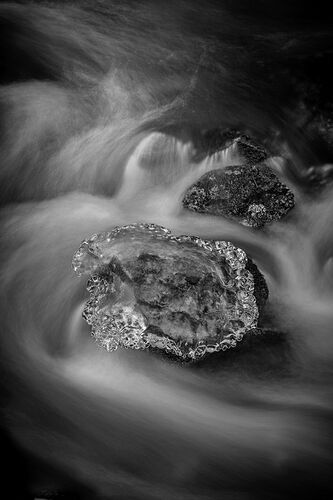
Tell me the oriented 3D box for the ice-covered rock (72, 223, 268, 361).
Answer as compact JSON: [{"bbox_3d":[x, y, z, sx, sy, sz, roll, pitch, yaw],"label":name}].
[{"bbox_3d":[0.010,0.108,2.998,0.480,0.170,0.370,0,42,0],"label":"ice-covered rock"}]

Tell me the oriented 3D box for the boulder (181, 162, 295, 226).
[{"bbox_3d":[0.198,-0.147,3.241,0.300,0.130,0.190,-3,42,-4],"label":"boulder"}]

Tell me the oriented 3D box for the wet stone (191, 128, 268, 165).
[{"bbox_3d":[0.182,-0.291,3.353,0.210,0.090,0.130,0,42,0],"label":"wet stone"}]

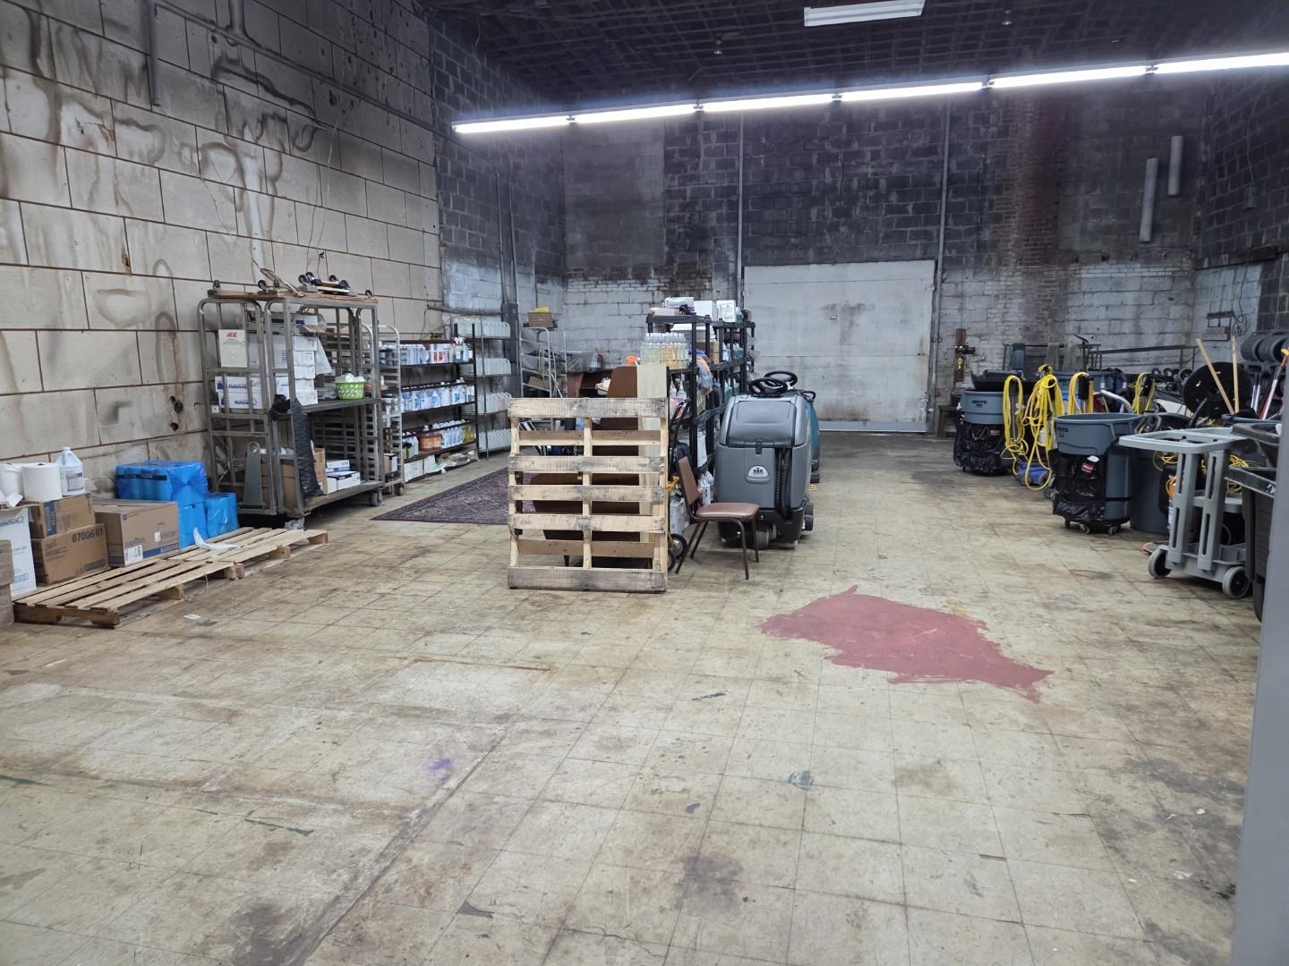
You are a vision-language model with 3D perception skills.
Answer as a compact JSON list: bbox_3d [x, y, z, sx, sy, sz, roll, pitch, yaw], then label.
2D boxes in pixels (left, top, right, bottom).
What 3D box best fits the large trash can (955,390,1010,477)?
[{"bbox_3d":[3.995,-0.592,9.916,0.640,0.930,0.640,4,11,25],"label":"large trash can"}]

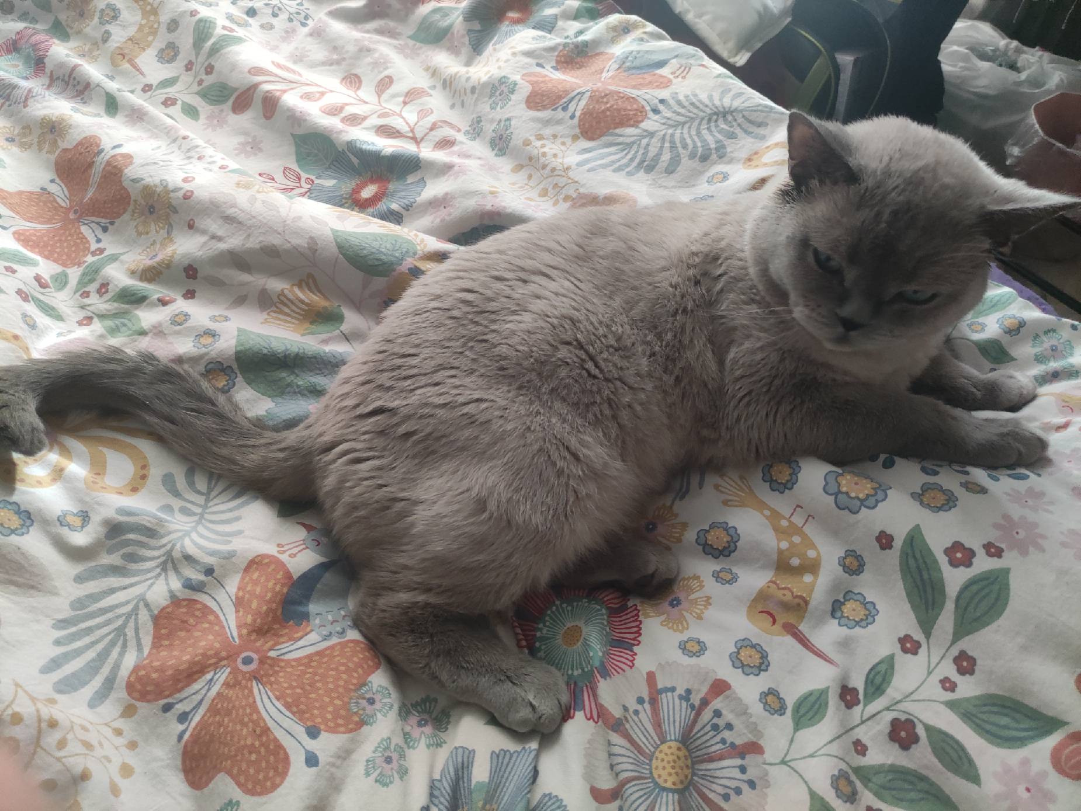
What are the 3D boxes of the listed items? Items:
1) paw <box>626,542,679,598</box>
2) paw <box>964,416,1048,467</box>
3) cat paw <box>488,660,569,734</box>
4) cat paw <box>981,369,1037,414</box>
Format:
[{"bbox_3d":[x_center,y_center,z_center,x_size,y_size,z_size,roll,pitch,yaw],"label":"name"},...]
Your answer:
[{"bbox_3d":[0.067,0.099,0.470,0.033,0.026,0.033,4,52,3],"label":"paw"},{"bbox_3d":[0.315,0.025,0.529,0.050,0.026,0.032,8,52,6],"label":"paw"},{"bbox_3d":[-0.006,0.158,0.423,0.042,0.029,0.035,28,57,20],"label":"cat paw"},{"bbox_3d":[0.333,-0.010,0.556,0.038,0.026,0.031,3,52,2],"label":"cat paw"}]

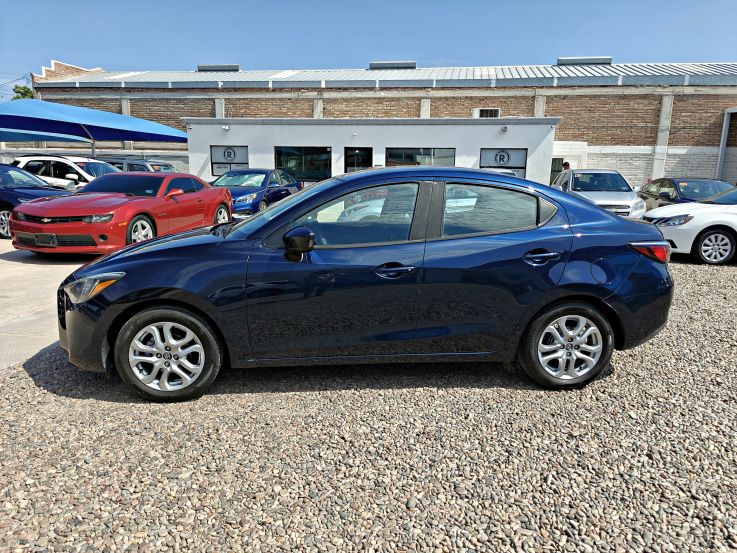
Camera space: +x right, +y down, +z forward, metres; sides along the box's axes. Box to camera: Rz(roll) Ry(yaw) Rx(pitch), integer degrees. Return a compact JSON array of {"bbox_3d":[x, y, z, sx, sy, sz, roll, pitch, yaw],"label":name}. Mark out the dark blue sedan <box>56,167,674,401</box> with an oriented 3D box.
[{"bbox_3d":[0.015,-0.111,3.795,4.360,1.480,1.720,0,12,-6],"label":"dark blue sedan"}]

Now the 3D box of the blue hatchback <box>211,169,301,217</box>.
[{"bbox_3d":[-3.436,-2.431,14.470,1.860,1.475,4.850,3,12,10],"label":"blue hatchback"}]

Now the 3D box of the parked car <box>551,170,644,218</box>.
[{"bbox_3d":[6.074,-2.100,13.430,1.850,1.690,4.720,3,12,11],"label":"parked car"}]

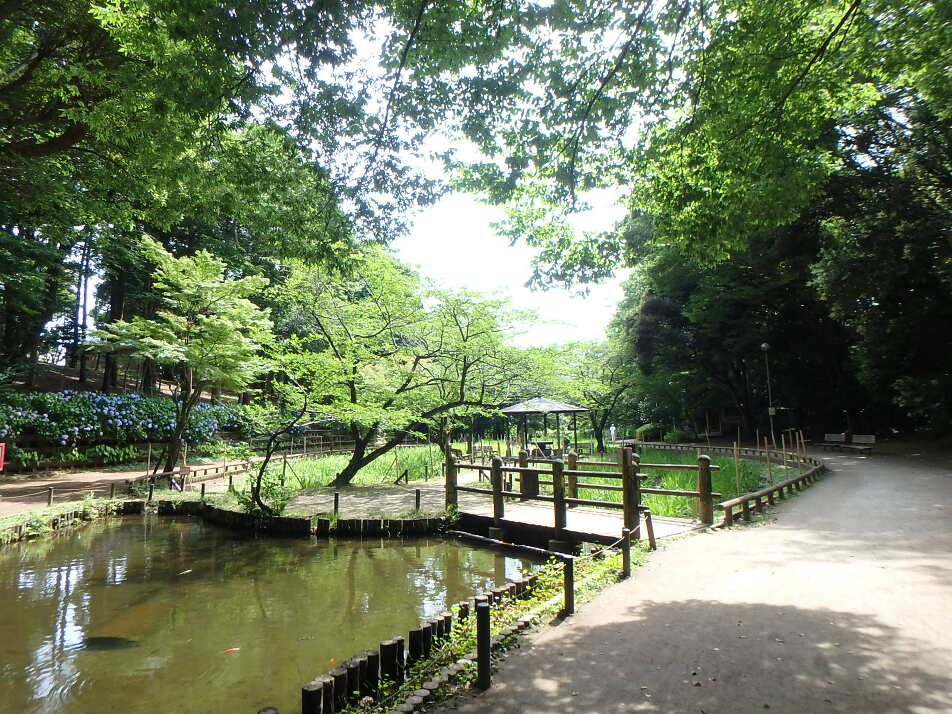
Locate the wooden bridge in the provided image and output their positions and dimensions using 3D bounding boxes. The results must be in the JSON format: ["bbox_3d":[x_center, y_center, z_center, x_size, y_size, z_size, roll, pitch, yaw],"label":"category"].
[{"bbox_3d":[1.579,2.220,9.936,2.100,1.150,4.350,5,-9,-40],"label":"wooden bridge"}]

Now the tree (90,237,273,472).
[{"bbox_3d":[-11.219,-0.095,22.000,6.400,8.700,6.000,1,-7,-19],"label":"tree"}]

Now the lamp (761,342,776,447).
[{"bbox_3d":[15.728,2.067,31.000,0.450,5.500,0.450,-5,-8,30],"label":"lamp"}]

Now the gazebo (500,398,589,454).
[{"bbox_3d":[3.731,3.731,31.000,3.600,3.000,3.600,-6,-9,37],"label":"gazebo"}]

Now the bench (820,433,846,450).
[{"bbox_3d":[16.761,4.021,27.000,0.650,0.800,1.700,1,-7,-18],"label":"bench"}]

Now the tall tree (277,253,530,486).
[{"bbox_3d":[-2.141,0.302,16.600,6.900,6.500,5.800,0,-7,-6],"label":"tall tree"}]

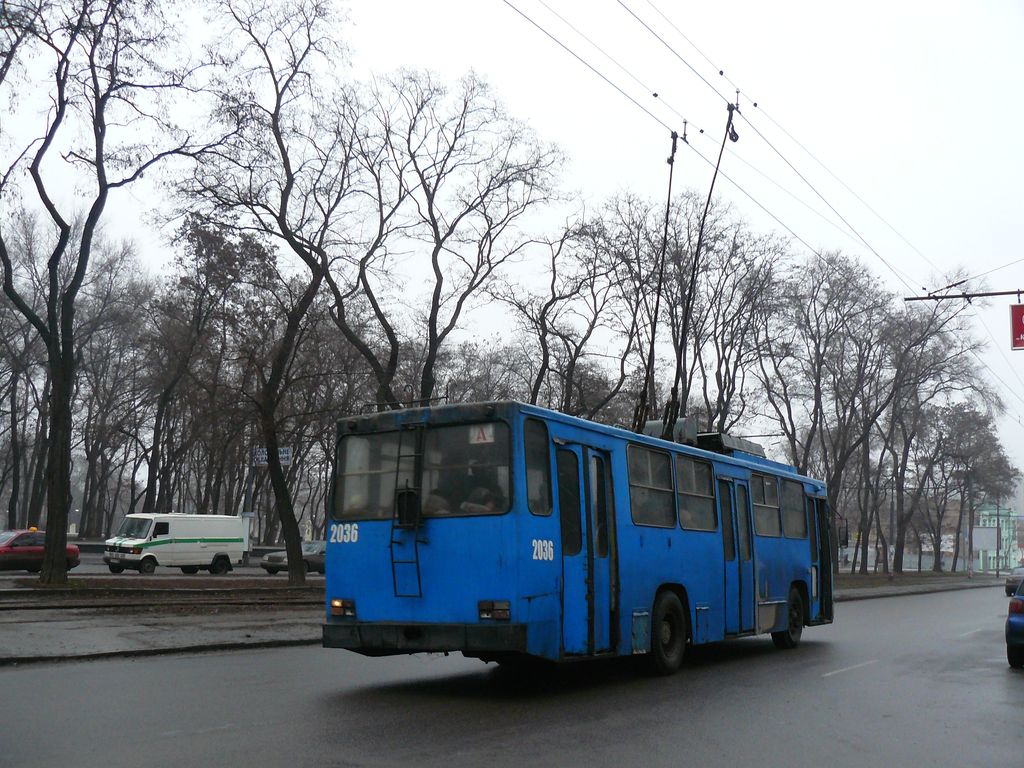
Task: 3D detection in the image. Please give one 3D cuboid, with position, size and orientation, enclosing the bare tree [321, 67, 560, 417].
[{"bbox_3d":[-2.600,-2.200,42.600,8.900,20.000,8.000,0,-10,0],"label":"bare tree"}]

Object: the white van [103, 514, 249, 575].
[{"bbox_3d":[-13.200,6.430,42.200,1.980,2.360,5.400,-7,-12,36],"label":"white van"}]

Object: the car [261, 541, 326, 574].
[{"bbox_3d":[-8.420,7.500,45.800,1.760,1.430,4.600,-7,-12,36],"label":"car"}]

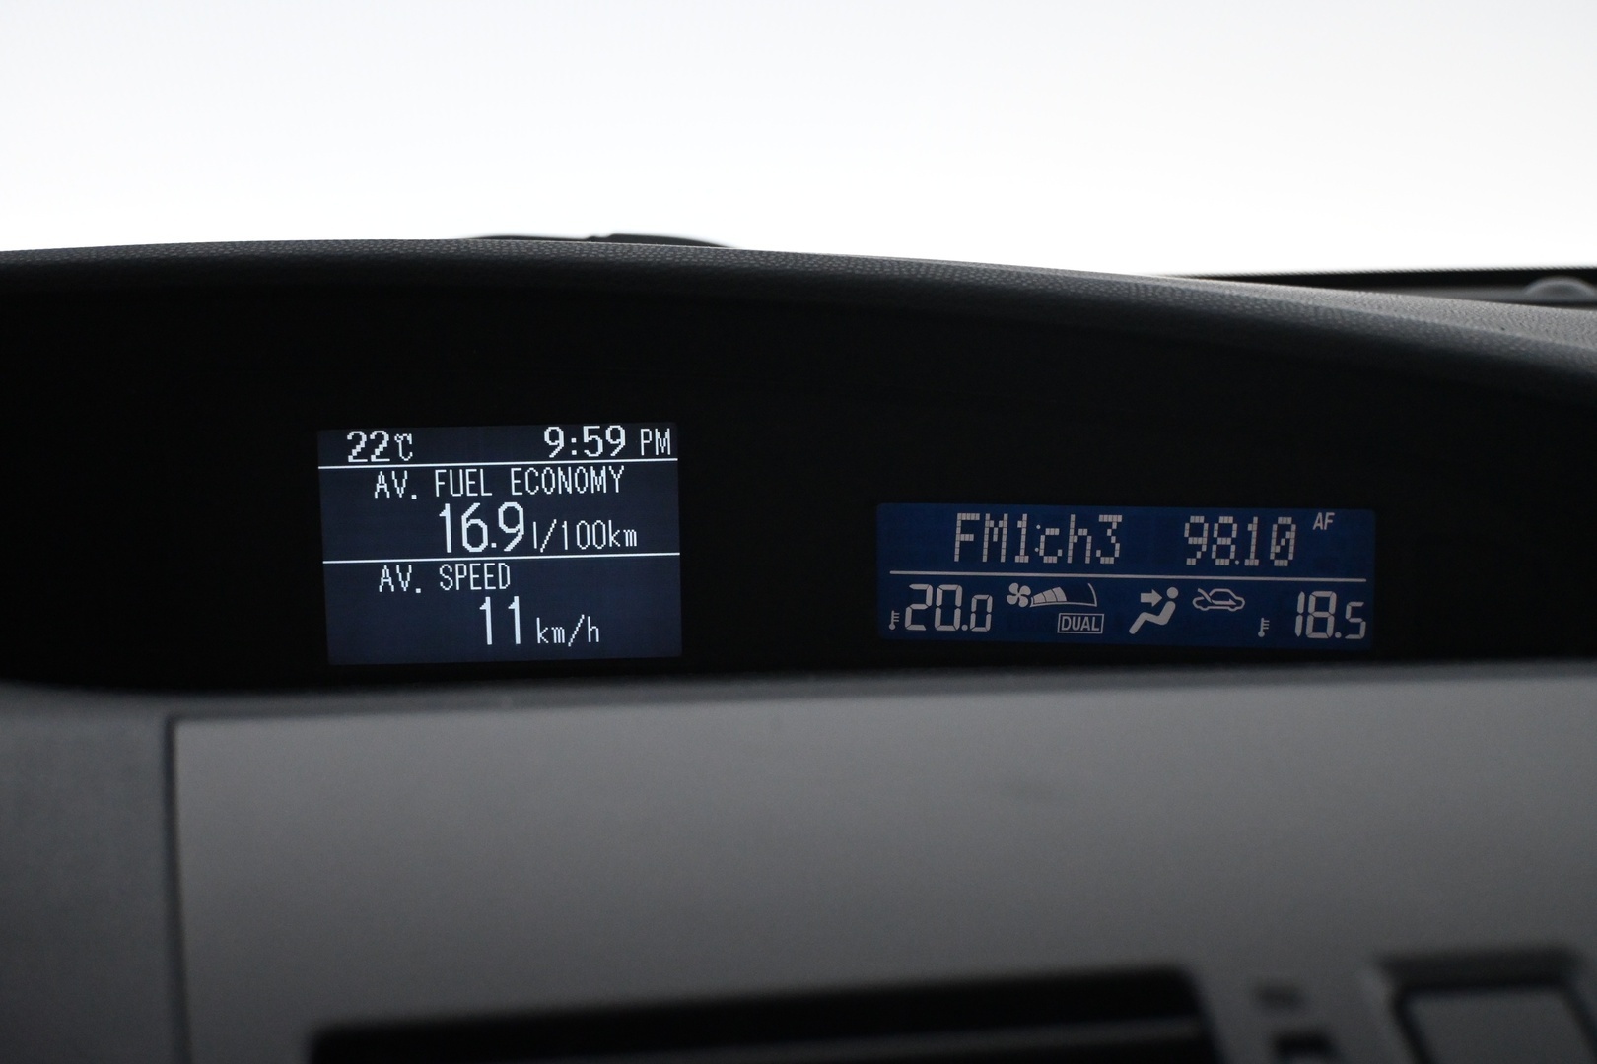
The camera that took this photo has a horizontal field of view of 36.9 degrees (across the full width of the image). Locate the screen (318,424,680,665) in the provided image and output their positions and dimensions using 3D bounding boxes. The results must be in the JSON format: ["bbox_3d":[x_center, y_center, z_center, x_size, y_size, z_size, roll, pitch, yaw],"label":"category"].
[{"bbox_3d":[-0.058,0.002,0.468,0.069,0.046,0.008,-1,11,-3],"label":"screen"}]

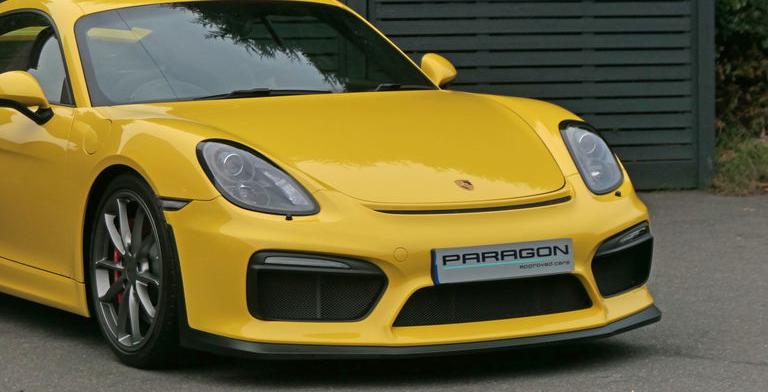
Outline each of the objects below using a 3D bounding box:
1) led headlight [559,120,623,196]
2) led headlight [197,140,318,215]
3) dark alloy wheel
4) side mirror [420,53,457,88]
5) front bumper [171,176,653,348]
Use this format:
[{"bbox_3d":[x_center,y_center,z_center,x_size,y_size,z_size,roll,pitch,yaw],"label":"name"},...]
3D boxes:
[{"bbox_3d":[0.696,-0.136,10.295,0.300,0.250,0.530,-4,6,-29],"label":"led headlight"},{"bbox_3d":[-0.446,-0.058,9.657,0.300,0.250,0.530,-4,6,-29],"label":"led headlight"},{"bbox_3d":[-0.755,0.243,10.008,0.250,0.675,0.680,-4,6,-29],"label":"dark alloy wheel"},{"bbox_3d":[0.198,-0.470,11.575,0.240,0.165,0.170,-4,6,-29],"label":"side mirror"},{"bbox_3d":[0.223,0.212,9.838,1.800,0.520,0.710,-4,6,-29],"label":"front bumper"}]

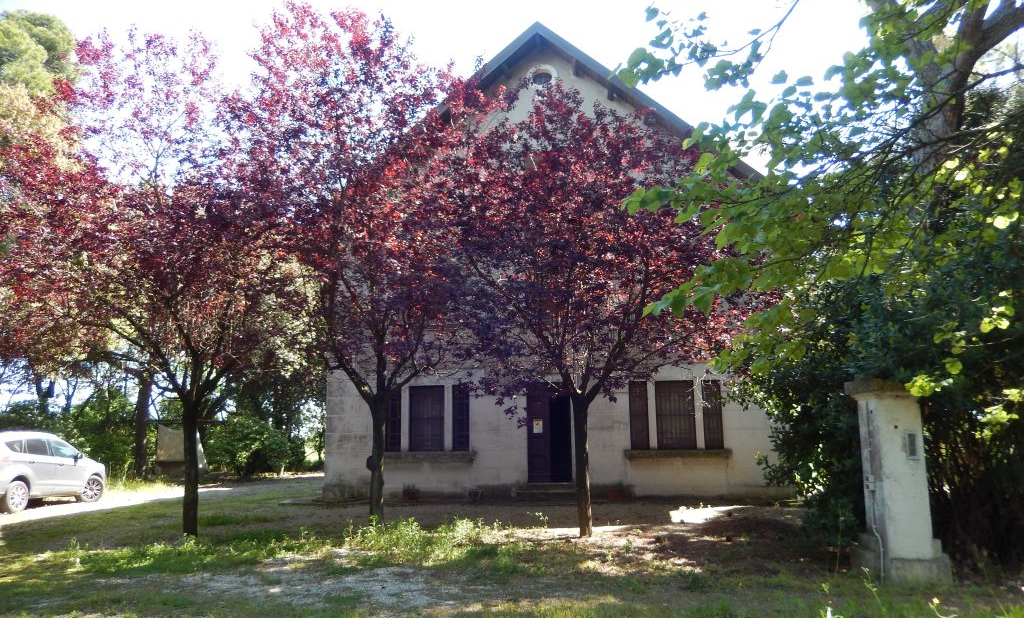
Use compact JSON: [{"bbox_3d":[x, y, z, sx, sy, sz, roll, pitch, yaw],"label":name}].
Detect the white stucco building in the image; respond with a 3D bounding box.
[{"bbox_3d":[1.639,-0.487,24.206,12.200,12.040,12.500,-2,-9,8],"label":"white stucco building"}]

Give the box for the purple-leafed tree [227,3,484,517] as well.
[{"bbox_3d":[-2.808,-0.857,13.250,4.511,9.351,4.511,-2,-9,8],"label":"purple-leafed tree"}]

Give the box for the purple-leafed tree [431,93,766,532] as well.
[{"bbox_3d":[1.484,-0.129,12.281,5.262,7.482,4.999,-2,-9,8],"label":"purple-leafed tree"}]

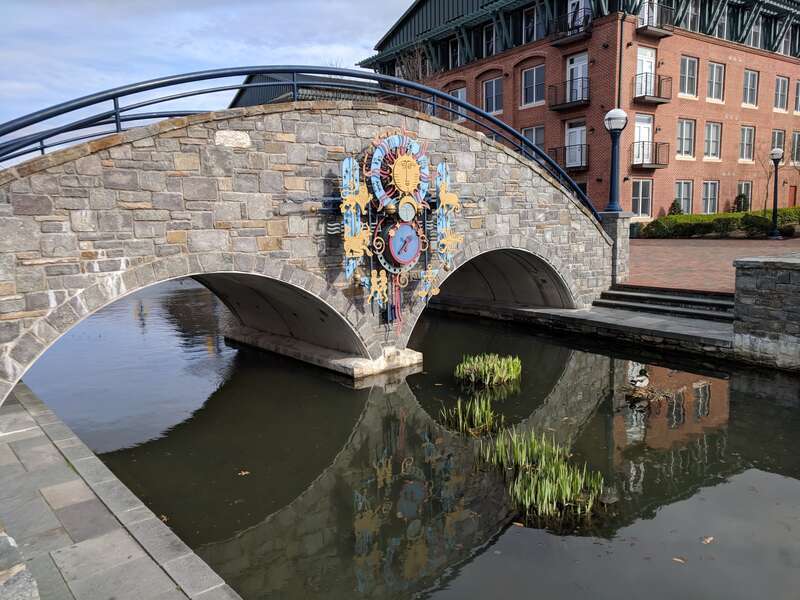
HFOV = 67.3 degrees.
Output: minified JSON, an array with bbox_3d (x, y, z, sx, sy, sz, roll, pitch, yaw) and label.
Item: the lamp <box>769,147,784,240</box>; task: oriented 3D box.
[{"bbox_3d":[14.109,-3.988,22.500,0.500,3.380,0.500,-6,9,-33],"label":"lamp"}]

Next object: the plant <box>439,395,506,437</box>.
[{"bbox_3d":[0.747,1.203,6.334,0.680,0.370,0.400,0,8,7],"label":"plant"}]

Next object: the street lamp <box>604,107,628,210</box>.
[{"bbox_3d":[4.619,-2.983,12.850,0.490,2.140,0.490,-6,9,-33],"label":"street lamp"}]

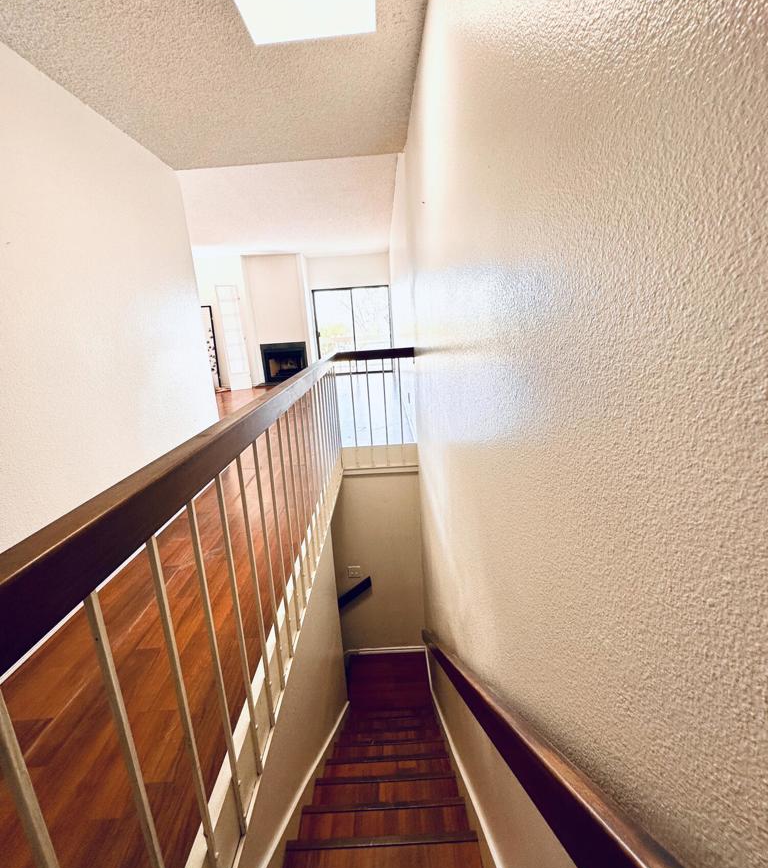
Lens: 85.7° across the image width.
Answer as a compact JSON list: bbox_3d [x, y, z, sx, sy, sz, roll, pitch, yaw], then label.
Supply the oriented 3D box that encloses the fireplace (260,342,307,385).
[{"bbox_3d":[-2.216,-1.594,9.411,1.001,0.909,0.300,-3,15,1],"label":"fireplace"}]

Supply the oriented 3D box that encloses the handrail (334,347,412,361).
[{"bbox_3d":[-0.079,-0.687,3.573,0.690,0.083,0.070,-3,15,1],"label":"handrail"}]

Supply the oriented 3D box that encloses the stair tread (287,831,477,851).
[{"bbox_3d":[-0.007,1.593,1.612,0.735,0.030,0.050,-3,15,1],"label":"stair tread"}]

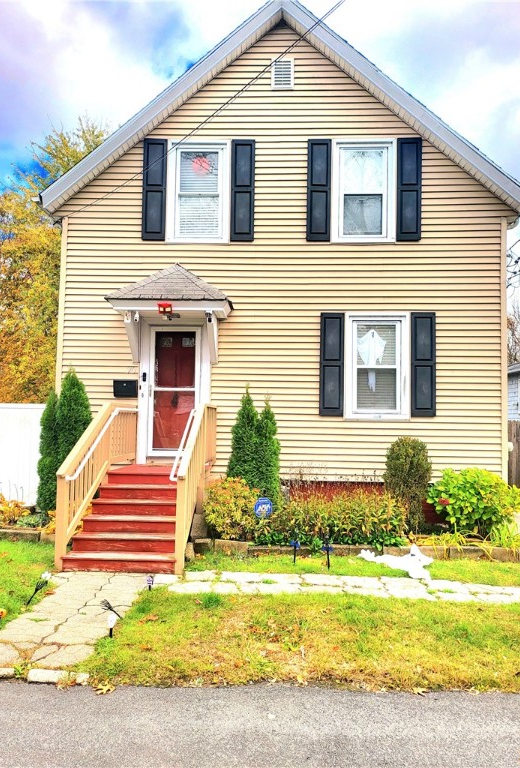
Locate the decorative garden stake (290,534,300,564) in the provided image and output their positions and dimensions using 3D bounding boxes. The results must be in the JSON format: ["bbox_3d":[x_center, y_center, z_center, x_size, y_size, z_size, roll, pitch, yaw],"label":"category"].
[{"bbox_3d":[0.410,1.915,6.152,0.116,0.336,0.100,1,-3,2],"label":"decorative garden stake"}]

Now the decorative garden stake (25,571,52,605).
[{"bbox_3d":[-2.000,1.849,4.802,0.110,0.352,0.090,33,-1,4],"label":"decorative garden stake"}]

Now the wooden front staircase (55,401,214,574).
[{"bbox_3d":[-1.447,1.181,7.002,1.410,1.835,2.530,1,-3,2],"label":"wooden front staircase"}]

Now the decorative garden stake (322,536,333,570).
[{"bbox_3d":[0.704,1.767,5.550,0.105,0.360,0.070,1,-4,1],"label":"decorative garden stake"}]

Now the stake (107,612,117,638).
[{"bbox_3d":[-1.153,1.875,4.135,0.074,0.198,0.060,1,-3,2],"label":"stake"}]

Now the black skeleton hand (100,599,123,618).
[{"bbox_3d":[-1.249,1.913,4.518,0.230,0.080,0.050,42,0,4],"label":"black skeleton hand"}]

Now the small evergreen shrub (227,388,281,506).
[{"bbox_3d":[-0.089,1.029,7.689,0.779,1.926,0.560,1,-3,2],"label":"small evergreen shrub"}]

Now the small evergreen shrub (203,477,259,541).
[{"bbox_3d":[-0.374,1.578,6.750,0.720,0.820,0.700,1,-4,1],"label":"small evergreen shrub"}]

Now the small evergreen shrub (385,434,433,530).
[{"bbox_3d":[2.106,1.400,7.540,0.665,1.294,0.620,1,-3,2],"label":"small evergreen shrub"}]

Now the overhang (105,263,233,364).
[{"bbox_3d":[-1.308,-1.126,7.950,1.770,1.580,0.850,1,-3,2],"label":"overhang"}]

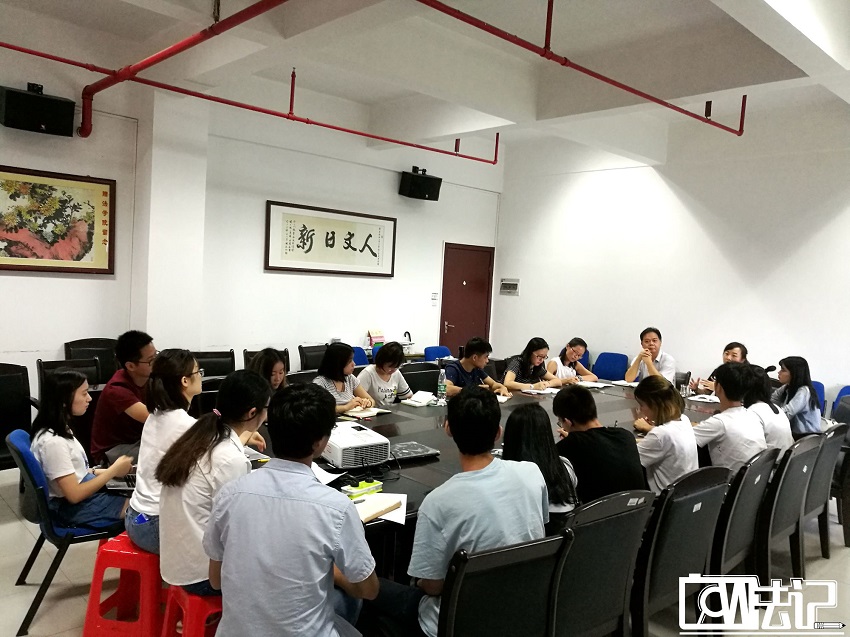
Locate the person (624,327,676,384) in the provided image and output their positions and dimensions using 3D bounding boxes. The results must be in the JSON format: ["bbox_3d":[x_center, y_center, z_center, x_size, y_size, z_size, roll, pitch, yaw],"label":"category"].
[{"bbox_3d":[2.108,0.728,6.227,0.520,1.310,0.820,7,5,35],"label":"person"}]

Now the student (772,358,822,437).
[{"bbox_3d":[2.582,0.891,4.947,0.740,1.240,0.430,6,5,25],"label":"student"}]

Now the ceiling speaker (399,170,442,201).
[{"bbox_3d":[-0.055,-1.605,8.088,0.440,0.280,0.290,2,19,-26],"label":"ceiling speaker"}]

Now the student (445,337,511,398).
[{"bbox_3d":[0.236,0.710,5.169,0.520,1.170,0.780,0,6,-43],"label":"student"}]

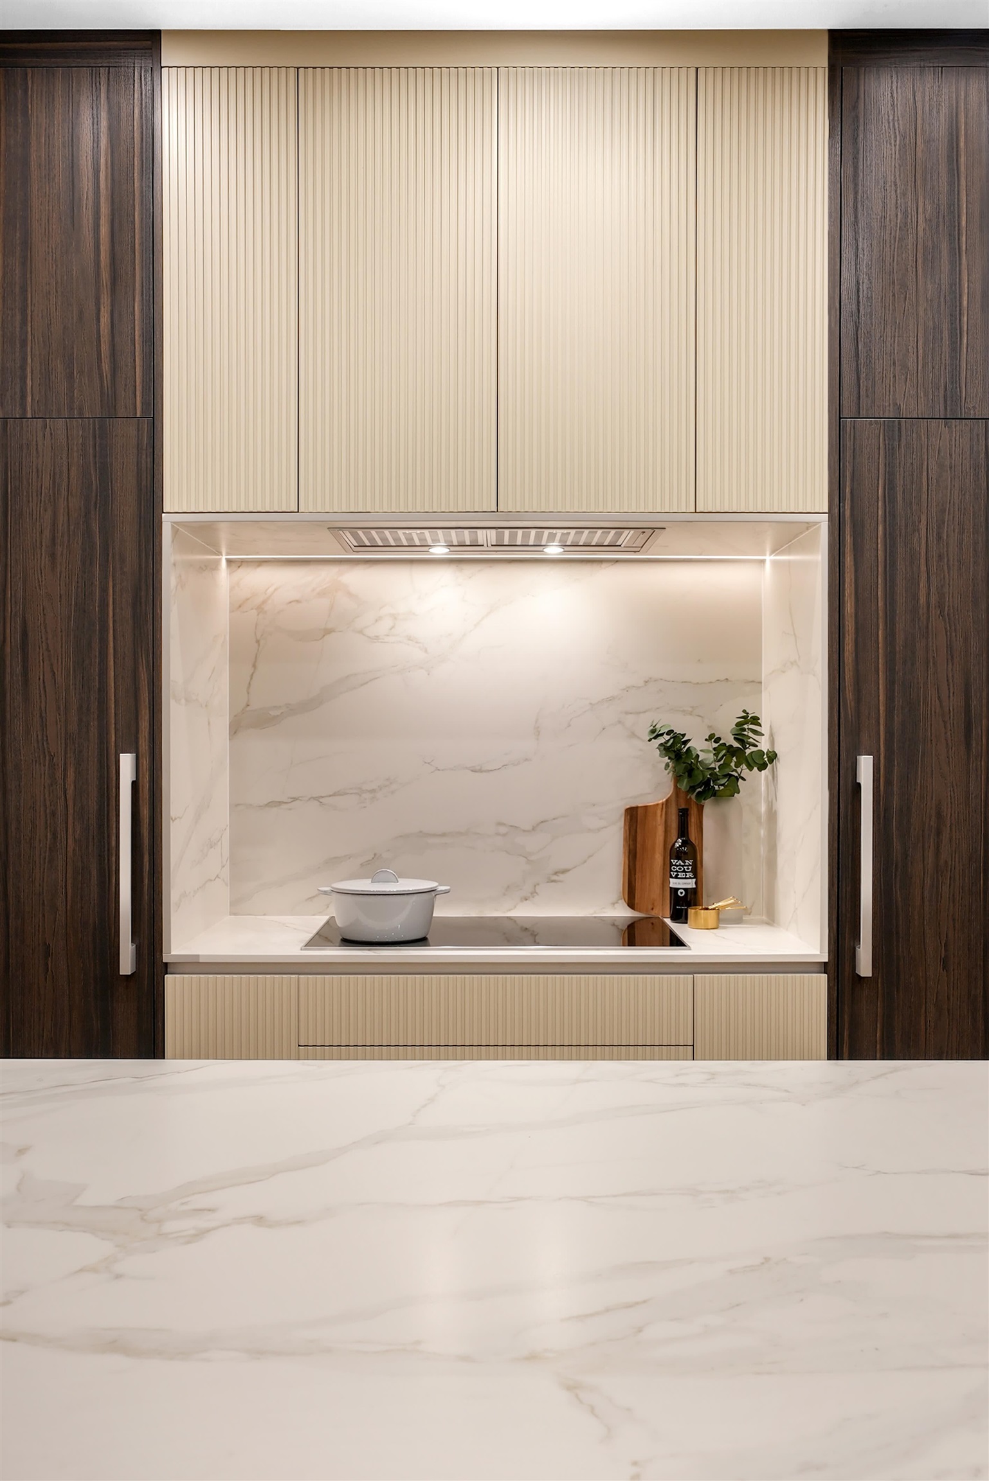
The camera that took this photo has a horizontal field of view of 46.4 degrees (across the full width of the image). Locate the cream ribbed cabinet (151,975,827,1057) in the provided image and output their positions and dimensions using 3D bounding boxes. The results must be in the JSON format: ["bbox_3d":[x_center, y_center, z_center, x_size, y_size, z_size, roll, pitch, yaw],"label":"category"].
[{"bbox_3d":[0.004,0.942,2.980,1.542,0.800,0.600,0,0,0],"label":"cream ribbed cabinet"}]

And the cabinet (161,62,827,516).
[{"bbox_3d":[0.002,-1.048,2.965,1.548,1.044,0.570,0,0,0],"label":"cabinet"}]

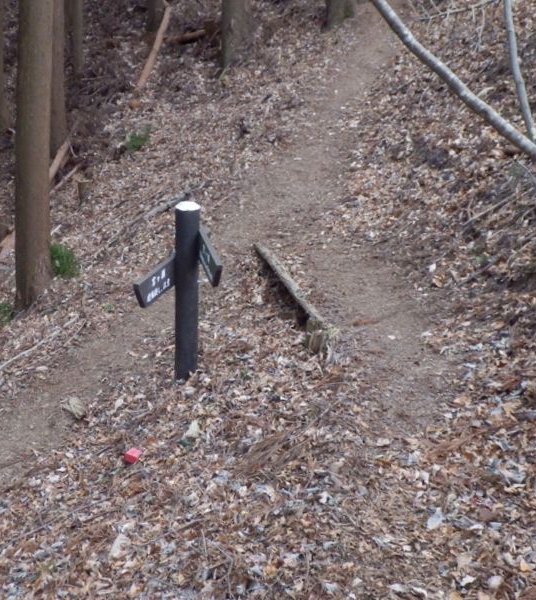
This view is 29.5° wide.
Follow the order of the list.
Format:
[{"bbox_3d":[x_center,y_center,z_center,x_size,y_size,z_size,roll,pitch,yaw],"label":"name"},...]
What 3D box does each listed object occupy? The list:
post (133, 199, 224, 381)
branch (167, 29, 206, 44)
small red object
[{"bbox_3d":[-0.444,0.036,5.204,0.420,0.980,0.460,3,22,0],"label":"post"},{"bbox_3d":[-0.968,-3.110,12.000,0.480,0.080,0.090,-16,27,-17],"label":"branch"},{"bbox_3d":[-0.608,0.708,4.600,0.061,0.036,0.061,16,25,29],"label":"small red object"}]

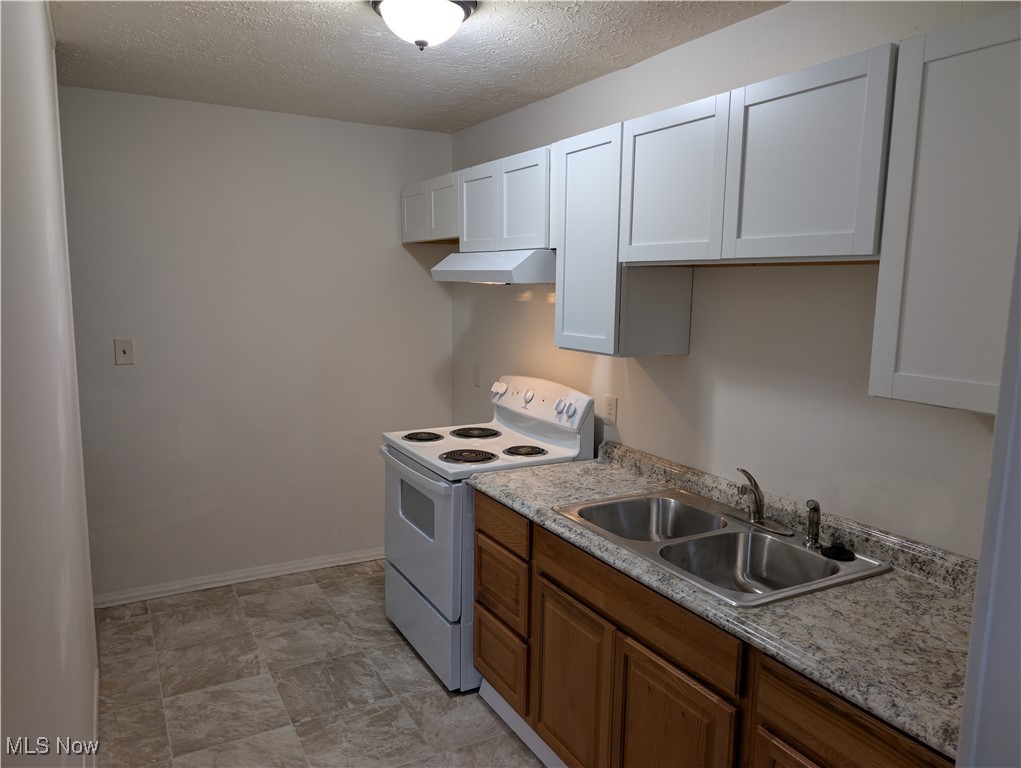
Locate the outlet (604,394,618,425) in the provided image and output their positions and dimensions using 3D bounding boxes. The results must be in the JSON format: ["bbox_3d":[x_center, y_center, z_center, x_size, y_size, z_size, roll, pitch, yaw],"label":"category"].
[{"bbox_3d":[0.417,0.109,2.924,0.008,0.118,0.075,-4,9,-29],"label":"outlet"}]

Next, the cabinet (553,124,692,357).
[{"bbox_3d":[0.400,-0.491,2.551,0.330,0.753,0.387,-4,9,-29],"label":"cabinet"}]

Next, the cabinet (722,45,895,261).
[{"bbox_3d":[0.832,-0.529,1.781,0.330,0.448,0.452,-4,9,-29],"label":"cabinet"}]

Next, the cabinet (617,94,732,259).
[{"bbox_3d":[0.609,-0.588,2.167,0.330,0.448,0.448,-4,9,-29],"label":"cabinet"}]

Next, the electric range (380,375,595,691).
[{"bbox_3d":[-0.135,0.591,3.196,0.700,1.185,0.760,-4,9,-29],"label":"electric range"}]

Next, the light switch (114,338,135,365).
[{"bbox_3d":[-1.846,-0.154,3.391,0.076,0.120,0.010,-4,9,-29],"label":"light switch"}]

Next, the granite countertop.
[{"bbox_3d":[0.569,0.428,2.051,0.638,0.118,1.828,-4,9,-29],"label":"granite countertop"}]

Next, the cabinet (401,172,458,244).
[{"bbox_3d":[-0.279,-0.894,3.703,0.330,0.300,0.750,-4,9,-29],"label":"cabinet"}]

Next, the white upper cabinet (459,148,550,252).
[{"bbox_3d":[0.097,-0.752,3.054,0.330,0.375,0.775,-4,9,-29],"label":"white upper cabinet"}]

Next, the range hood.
[{"bbox_3d":[0.032,-0.499,3.058,0.472,0.129,0.770,-4,9,-29],"label":"range hood"}]

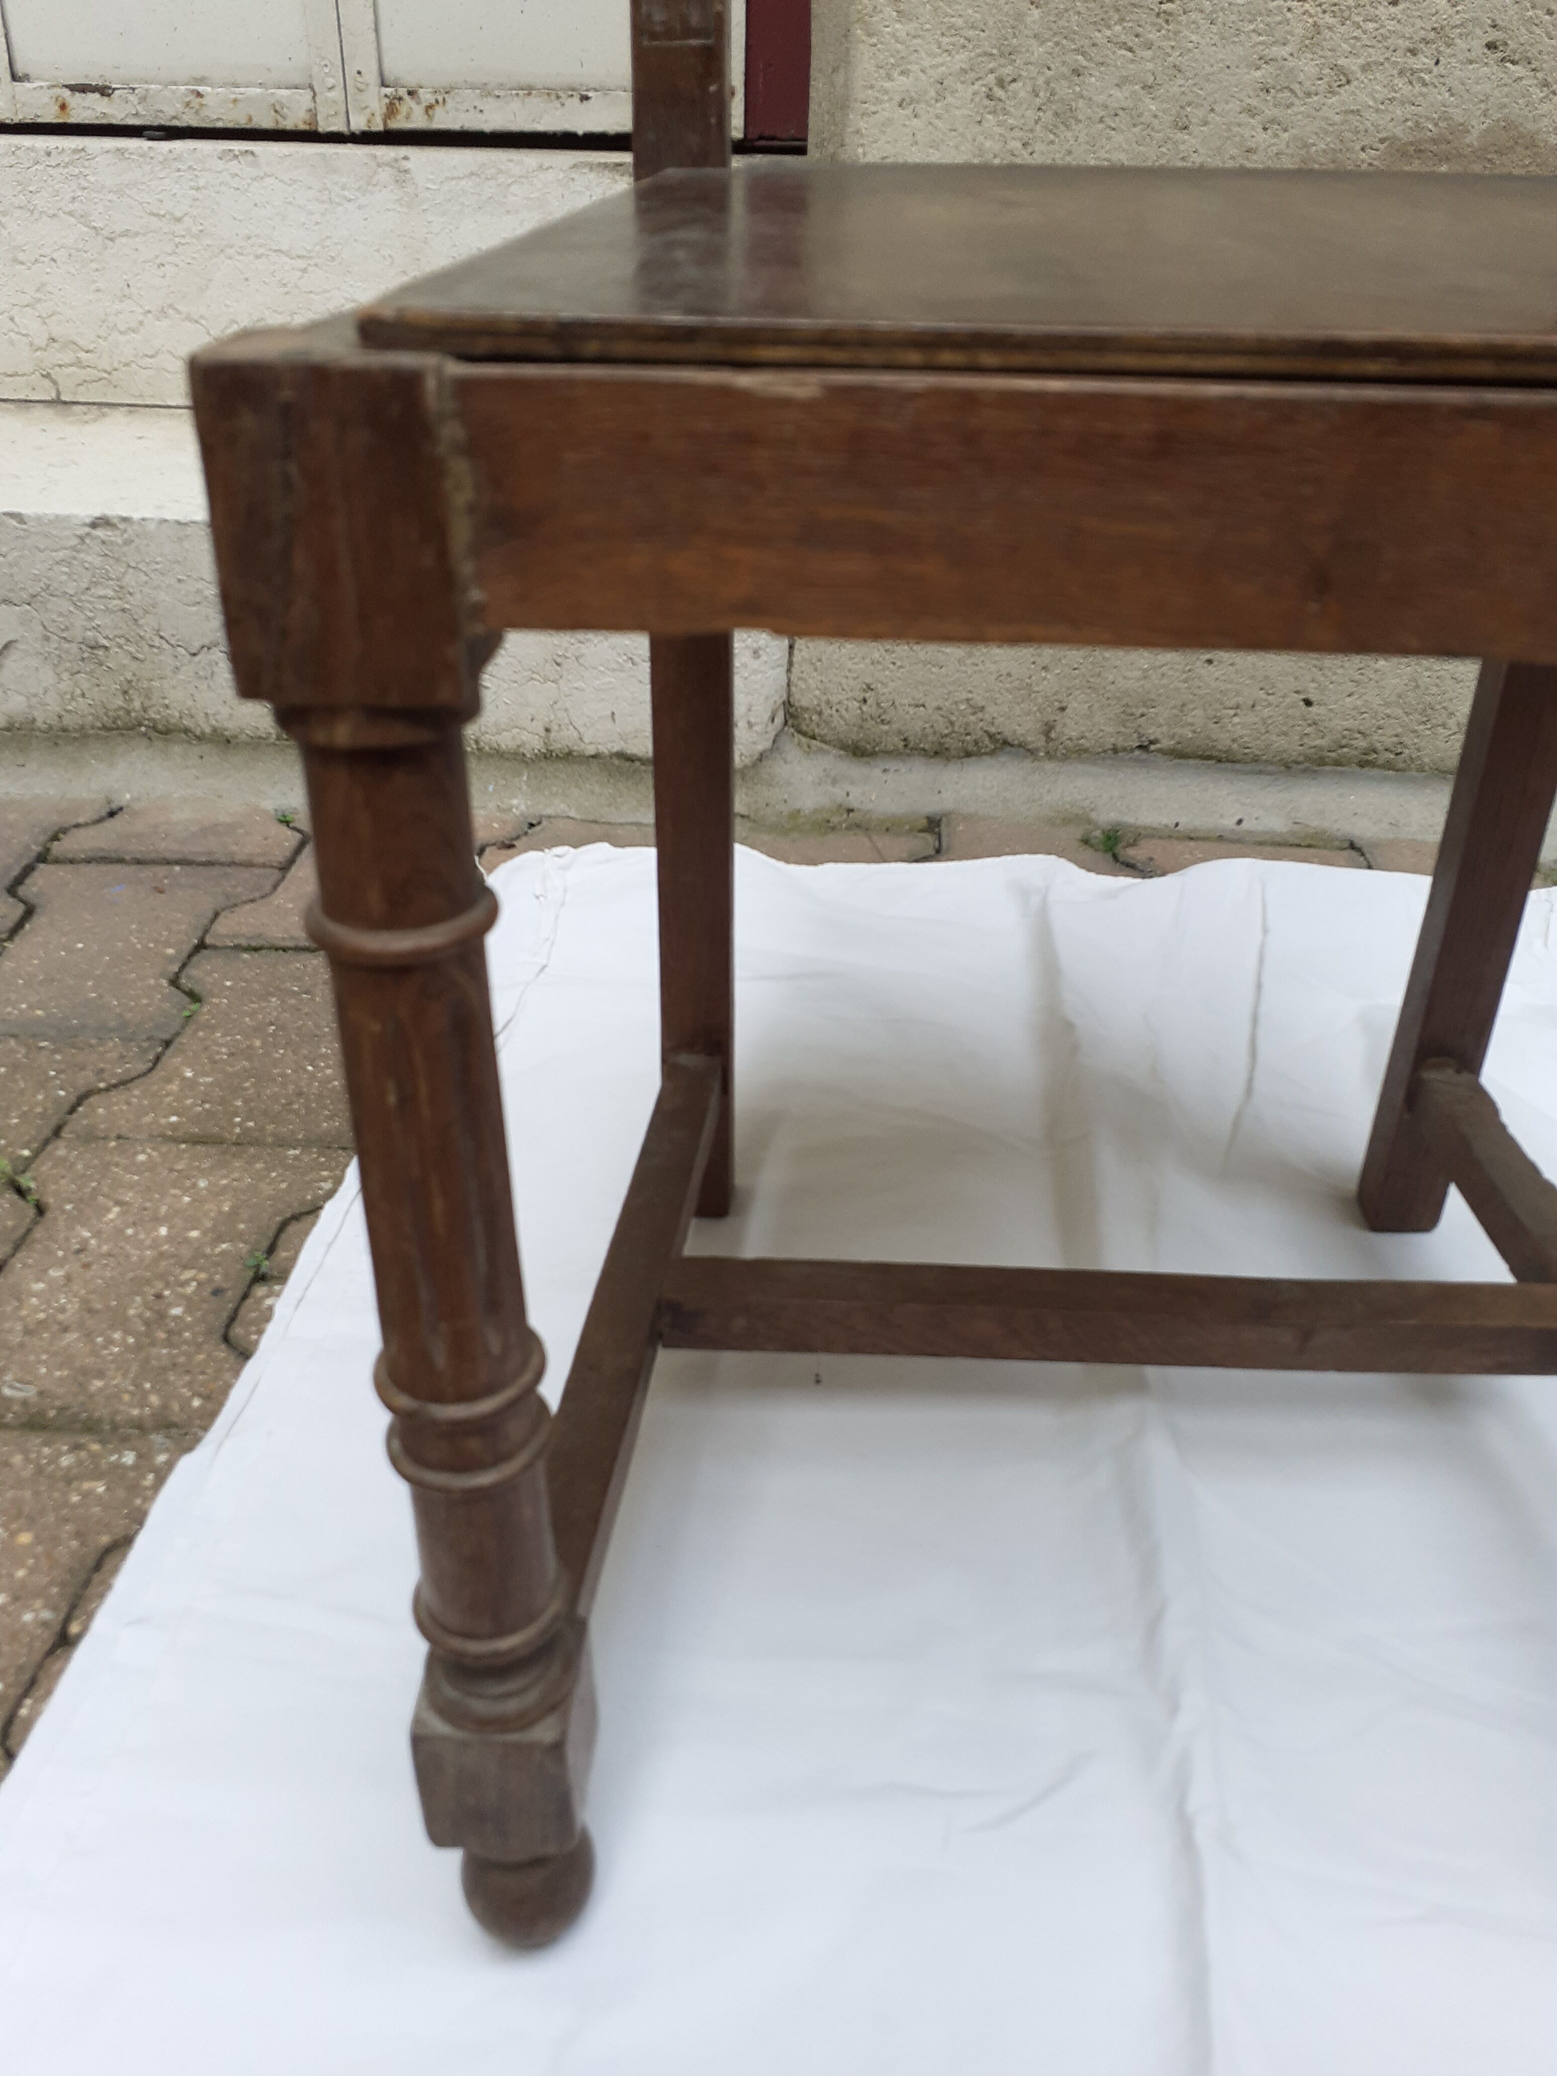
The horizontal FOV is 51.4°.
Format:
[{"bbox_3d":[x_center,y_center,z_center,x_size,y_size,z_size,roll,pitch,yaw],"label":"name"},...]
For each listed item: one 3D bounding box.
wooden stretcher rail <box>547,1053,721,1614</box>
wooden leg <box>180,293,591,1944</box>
[{"bbox_3d":[-0.057,0.108,0.618,0.024,0.022,0.328,4,33,5],"label":"wooden stretcher rail"},{"bbox_3d":[-0.073,0.079,0.383,0.040,0.454,0.040,2,33,1],"label":"wooden leg"}]

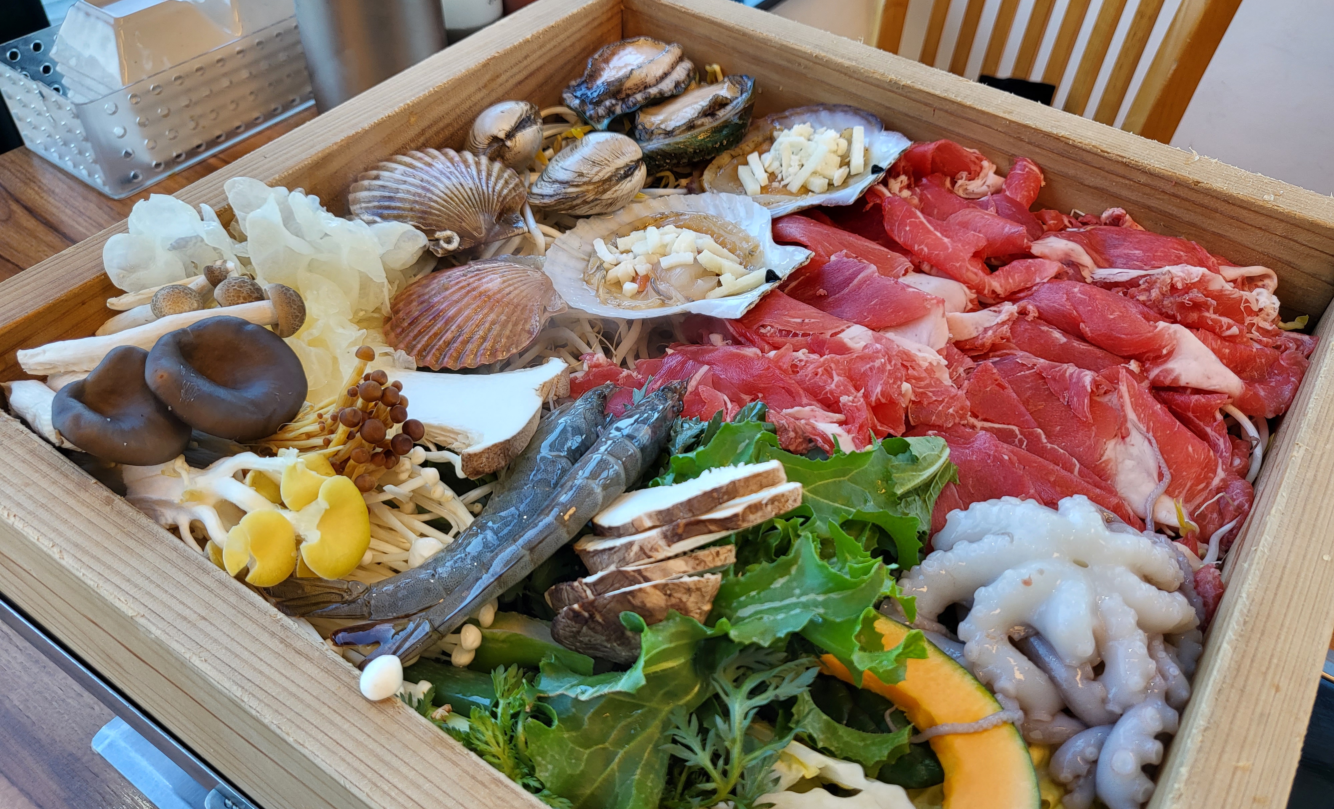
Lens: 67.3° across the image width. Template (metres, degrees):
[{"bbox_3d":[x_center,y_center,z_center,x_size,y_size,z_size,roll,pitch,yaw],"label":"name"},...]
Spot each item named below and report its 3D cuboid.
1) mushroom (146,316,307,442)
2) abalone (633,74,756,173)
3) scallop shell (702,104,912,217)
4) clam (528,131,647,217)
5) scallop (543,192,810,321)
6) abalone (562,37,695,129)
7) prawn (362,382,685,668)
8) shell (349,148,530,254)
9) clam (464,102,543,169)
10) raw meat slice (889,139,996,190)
[{"bbox_3d":[-0.152,-0.008,0.348,0.055,0.028,0.053,-20,70,-22],"label":"mushroom"},{"bbox_3d":[0.015,-0.146,0.526,0.056,0.036,0.083,34,61,27],"label":"abalone"},{"bbox_3d":[0.071,-0.118,0.495,0.098,0.030,0.096,27,56,22],"label":"scallop shell"},{"bbox_3d":[-0.039,-0.112,0.489,0.066,0.036,0.050,-27,53,-27],"label":"clam"},{"bbox_3d":[0.004,-0.061,0.431,0.100,0.030,0.097,27,50,22],"label":"scallop"},{"bbox_3d":[-0.021,-0.176,0.551,0.080,0.034,0.058,-37,76,-15],"label":"abalone"},{"bbox_3d":[-0.041,0.035,0.322,0.034,0.026,0.146,31,51,25],"label":"prawn"},{"bbox_3d":[-0.102,-0.091,0.454,0.080,0.030,0.078,-26,59,-22],"label":"shell"},{"bbox_3d":[-0.081,-0.135,0.504,0.040,0.038,0.050,20,47,15],"label":"clam"},{"bbox_3d":[0.138,-0.118,0.498,0.052,0.026,0.045,27,50,22],"label":"raw meat slice"}]

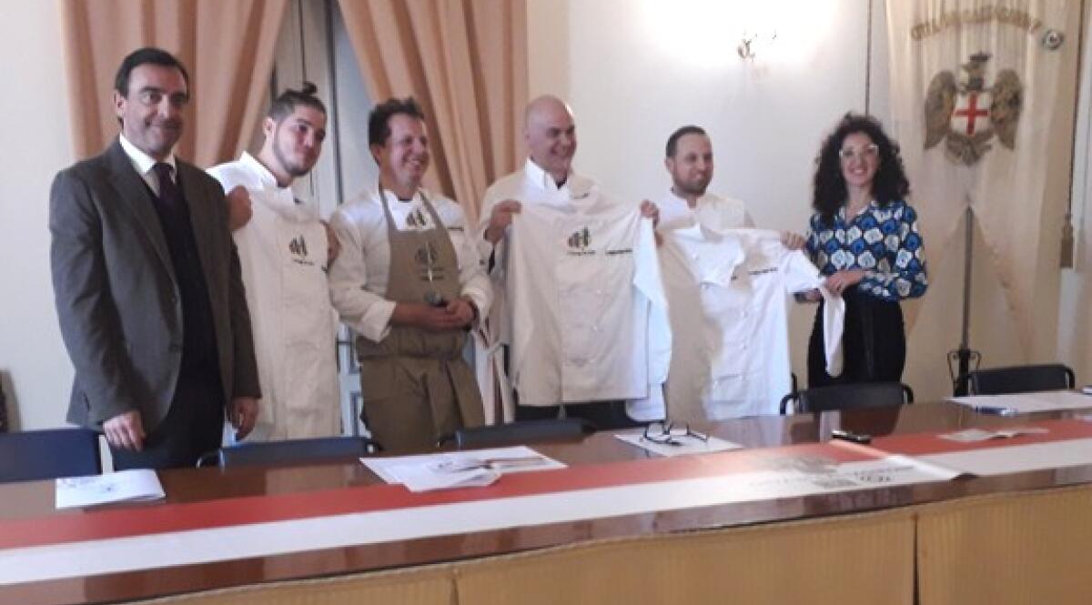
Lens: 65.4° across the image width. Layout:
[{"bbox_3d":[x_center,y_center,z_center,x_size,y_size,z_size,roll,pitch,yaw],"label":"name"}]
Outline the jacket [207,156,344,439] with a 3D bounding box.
[{"bbox_3d":[-0.758,0.000,2.430,0.450,0.770,0.280,-6,8,-38],"label":"jacket"}]

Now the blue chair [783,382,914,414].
[{"bbox_3d":[1.061,0.690,2.662,0.510,0.780,0.530,-2,7,-10],"label":"blue chair"}]

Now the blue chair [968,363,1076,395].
[{"bbox_3d":[1.781,0.650,2.903,0.510,0.780,0.530,-3,7,-14],"label":"blue chair"}]

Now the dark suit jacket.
[{"bbox_3d":[-1.020,-0.047,2.200,0.520,0.770,0.320,-6,8,-38],"label":"dark suit jacket"}]

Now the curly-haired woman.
[{"bbox_3d":[1.096,0.186,3.049,0.500,1.691,0.380,1,7,20],"label":"curly-haired woman"}]

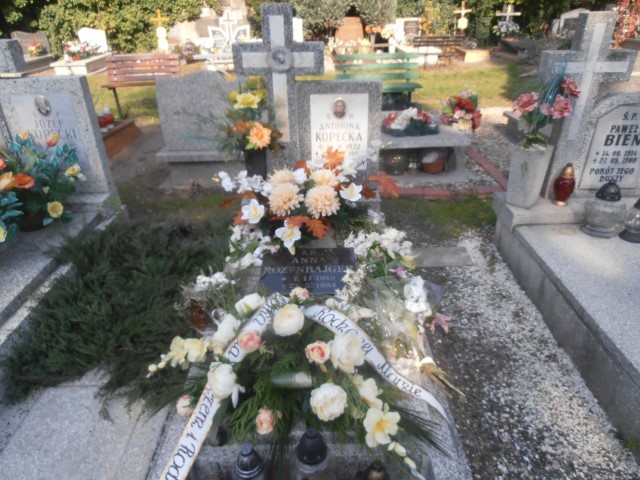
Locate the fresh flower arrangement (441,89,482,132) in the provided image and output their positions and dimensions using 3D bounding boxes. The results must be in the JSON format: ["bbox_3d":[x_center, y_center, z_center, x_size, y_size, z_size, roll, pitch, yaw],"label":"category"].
[{"bbox_3d":[1.360,-1.258,4.300,0.390,0.400,0.340,0,28,1],"label":"fresh flower arrangement"}]

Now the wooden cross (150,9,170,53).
[{"bbox_3d":[-4.412,-5.763,12.292,0.520,1.150,0.250,-4,29,-4],"label":"wooden cross"}]

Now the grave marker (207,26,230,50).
[{"bbox_3d":[-2.786,-5.510,12.200,0.560,0.640,0.140,0,28,1],"label":"grave marker"}]

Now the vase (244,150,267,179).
[{"bbox_3d":[-0.420,-0.465,2.955,0.150,0.295,0.150,-1,29,0],"label":"vase"}]

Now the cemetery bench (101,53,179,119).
[{"bbox_3d":[-2.600,-2.269,6.570,1.100,0.850,0.500,-2,28,-2],"label":"cemetery bench"}]

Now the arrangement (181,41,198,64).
[{"bbox_3d":[-2.879,-4.134,9.789,0.396,0.489,0.360,-2,29,0],"label":"arrangement"}]

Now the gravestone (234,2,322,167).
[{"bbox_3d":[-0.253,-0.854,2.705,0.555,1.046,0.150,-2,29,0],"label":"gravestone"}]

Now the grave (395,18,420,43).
[{"bbox_3d":[2.100,-5.000,10.648,0.626,0.568,0.200,-2,29,0],"label":"grave"}]

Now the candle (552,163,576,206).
[{"bbox_3d":[1.401,-0.315,2.543,0.121,0.273,0.125,-2,29,0],"label":"candle"}]

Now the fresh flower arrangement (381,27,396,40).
[{"bbox_3d":[1.725,-5.226,11.200,0.400,0.360,0.360,0,28,1],"label":"fresh flower arrangement"}]

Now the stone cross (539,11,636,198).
[{"bbox_3d":[1.570,-0.793,2.750,0.520,1.110,0.120,0,28,1],"label":"stone cross"}]

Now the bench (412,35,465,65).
[{"bbox_3d":[2.820,-4.439,10.460,1.200,0.780,0.500,0,28,1],"label":"bench"}]

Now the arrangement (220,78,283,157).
[{"bbox_3d":[-0.407,-0.713,2.598,0.373,0.464,0.280,-2,29,0],"label":"arrangement"}]

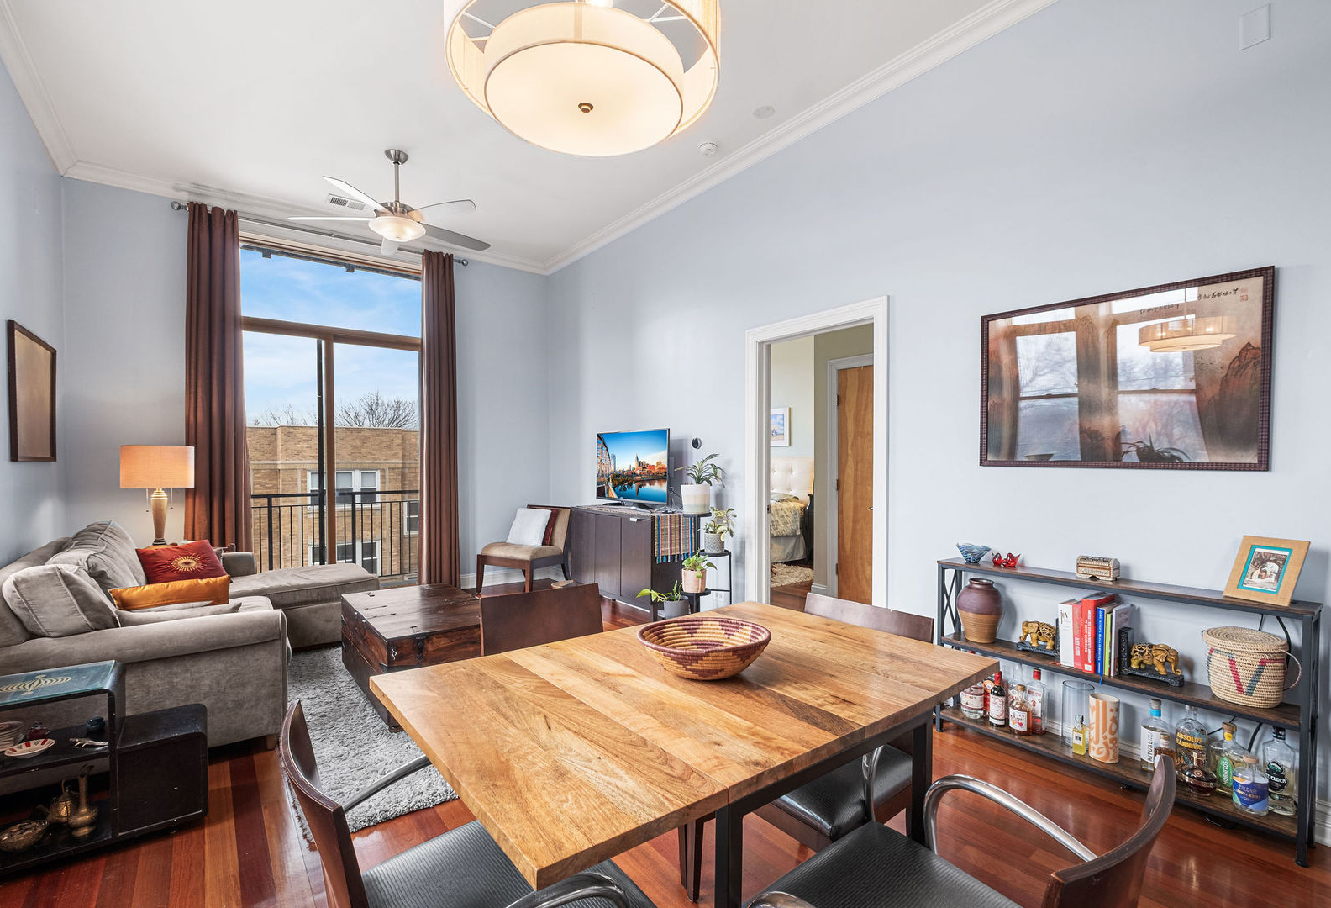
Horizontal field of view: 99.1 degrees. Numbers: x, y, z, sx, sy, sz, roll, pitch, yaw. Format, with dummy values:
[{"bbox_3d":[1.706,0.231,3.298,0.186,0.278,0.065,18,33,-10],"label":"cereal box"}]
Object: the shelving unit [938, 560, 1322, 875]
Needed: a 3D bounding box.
[{"bbox_3d":[1.696,0.878,2.237,0.205,0.786,1.145,0,0,-39],"label":"shelving unit"}]

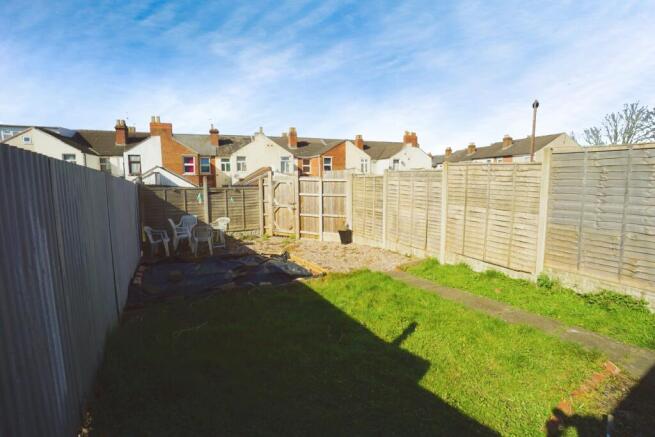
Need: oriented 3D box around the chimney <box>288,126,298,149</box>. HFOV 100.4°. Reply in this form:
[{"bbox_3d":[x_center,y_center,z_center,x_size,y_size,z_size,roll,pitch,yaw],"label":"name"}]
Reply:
[{"bbox_3d":[-4.234,-10.088,34.000,0.950,2.600,0.800,-2,7,-19],"label":"chimney"}]

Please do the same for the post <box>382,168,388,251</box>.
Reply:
[{"bbox_3d":[1.657,-0.257,7.800,0.110,2.240,0.110,-4,7,-34],"label":"post"}]

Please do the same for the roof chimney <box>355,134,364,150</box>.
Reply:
[{"bbox_3d":[3.692,-8.714,31.300,0.700,1.730,0.700,-2,6,-19],"label":"roof chimney"}]

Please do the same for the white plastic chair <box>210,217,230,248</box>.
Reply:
[{"bbox_3d":[-3.096,0.414,7.900,0.540,0.820,0.540,-1,7,-11],"label":"white plastic chair"}]

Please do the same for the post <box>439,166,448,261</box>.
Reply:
[{"bbox_3d":[2.646,-0.114,6.200,0.110,2.280,0.110,-4,7,-34],"label":"post"}]

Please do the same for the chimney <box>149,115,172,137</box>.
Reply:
[{"bbox_3d":[-14.027,-7.818,23.000,1.500,1.740,0.600,-2,6,-19],"label":"chimney"}]

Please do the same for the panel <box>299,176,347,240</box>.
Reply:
[{"bbox_3d":[-0.150,-0.323,9.100,1.600,2.120,0.080,1,7,7],"label":"panel"}]

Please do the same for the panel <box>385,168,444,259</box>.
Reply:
[{"bbox_3d":[2.075,-0.224,6.800,0.060,1.850,1.800,-4,8,-31],"label":"panel"}]

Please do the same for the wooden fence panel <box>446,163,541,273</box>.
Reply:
[{"bbox_3d":[3.164,-0.114,5.450,0.050,1.880,1.770,-4,7,-34],"label":"wooden fence panel"}]

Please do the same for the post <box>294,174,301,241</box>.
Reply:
[{"bbox_3d":[-1.012,-0.426,9.300,0.120,2.250,0.120,1,7,7],"label":"post"}]

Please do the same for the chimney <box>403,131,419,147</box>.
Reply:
[{"bbox_3d":[9.212,-8.824,30.300,1.450,1.720,0.600,-2,6,-19],"label":"chimney"}]

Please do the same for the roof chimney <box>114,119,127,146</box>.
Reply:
[{"bbox_3d":[-21.231,-8.821,28.000,0.850,2.700,0.700,-2,7,-19],"label":"roof chimney"}]

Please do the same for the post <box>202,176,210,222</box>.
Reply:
[{"bbox_3d":[-3.767,-0.327,8.500,0.110,1.950,0.110,-2,6,-12],"label":"post"}]

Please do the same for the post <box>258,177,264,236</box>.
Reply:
[{"bbox_3d":[-2.357,-0.411,9.750,0.120,2.120,0.120,2,7,18],"label":"post"}]

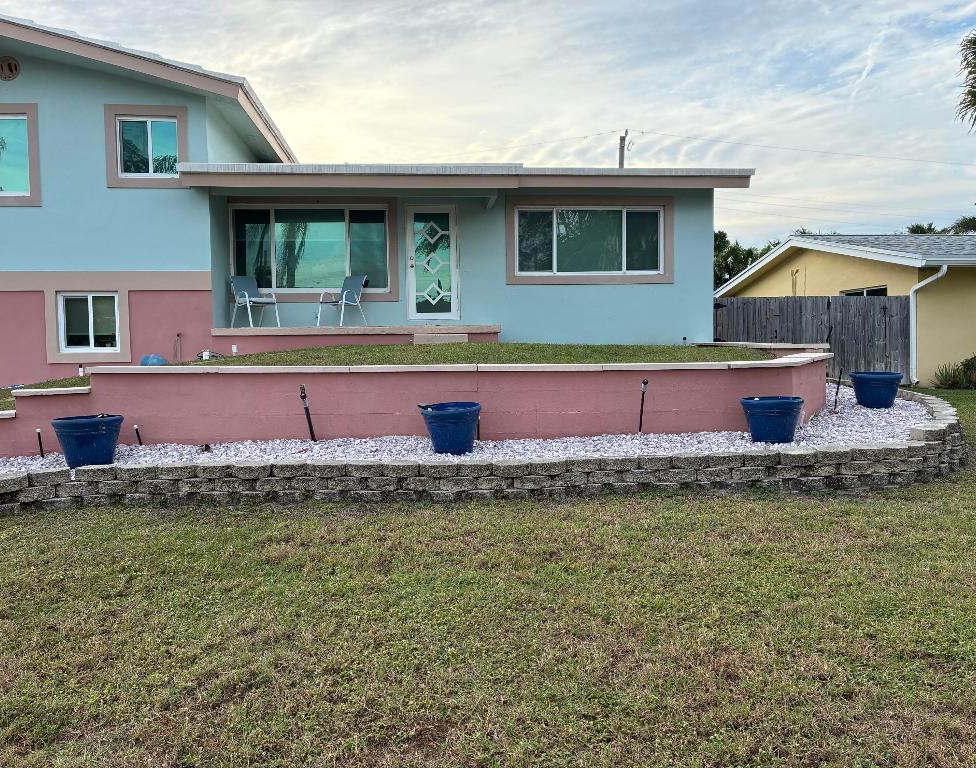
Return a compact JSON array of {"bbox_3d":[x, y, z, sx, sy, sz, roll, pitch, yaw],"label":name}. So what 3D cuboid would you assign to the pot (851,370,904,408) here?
[{"bbox_3d":[4.260,0.073,8.440,0.525,0.380,0.525,-1,3,0],"label":"pot"}]

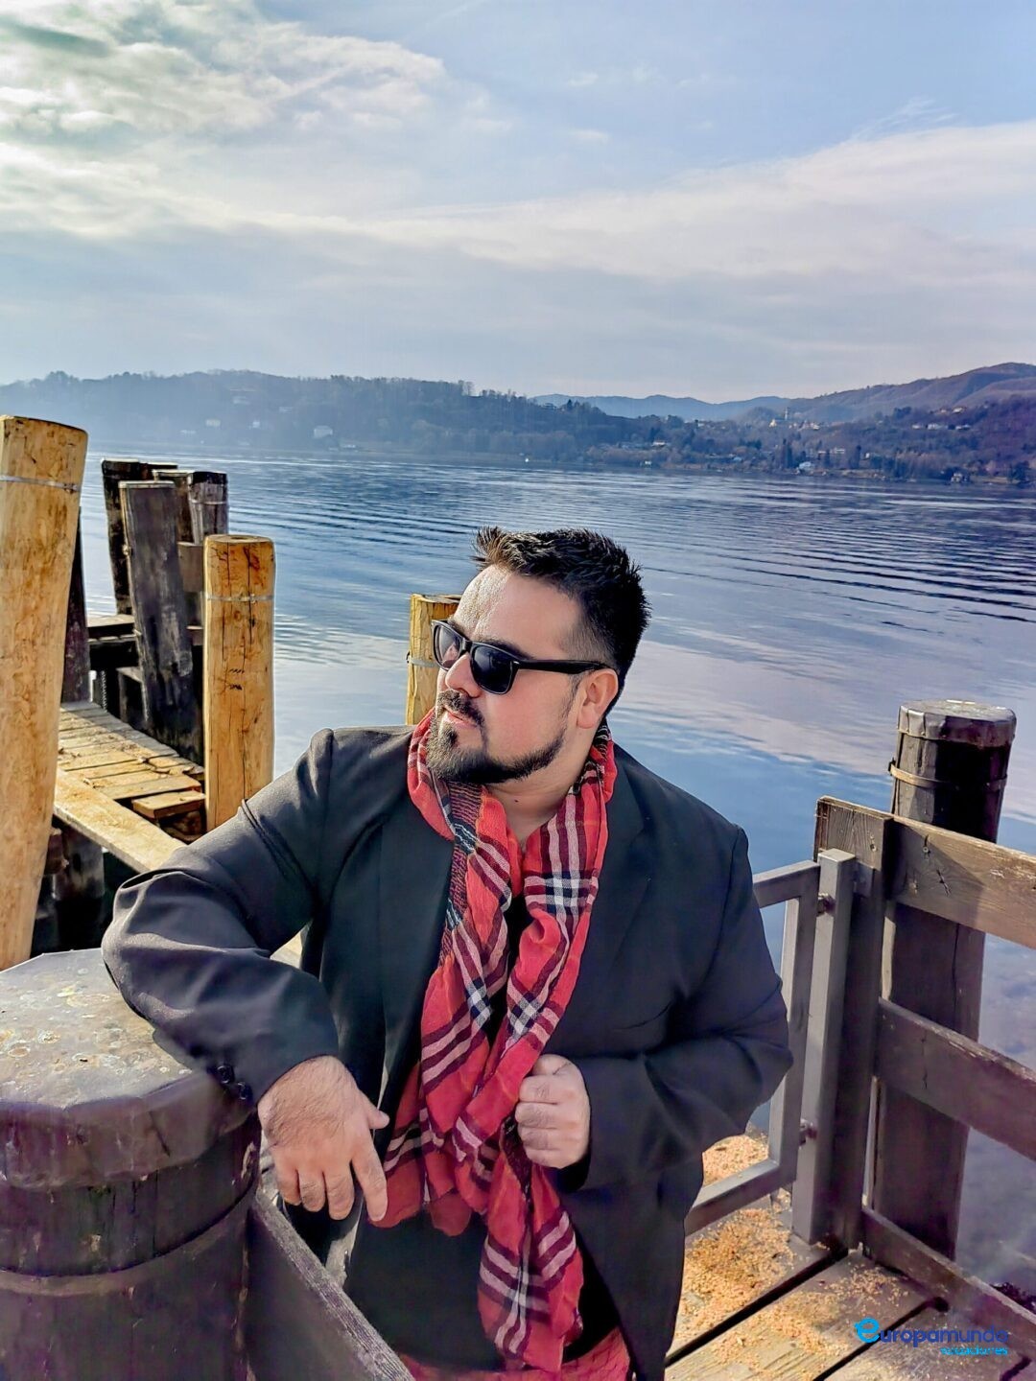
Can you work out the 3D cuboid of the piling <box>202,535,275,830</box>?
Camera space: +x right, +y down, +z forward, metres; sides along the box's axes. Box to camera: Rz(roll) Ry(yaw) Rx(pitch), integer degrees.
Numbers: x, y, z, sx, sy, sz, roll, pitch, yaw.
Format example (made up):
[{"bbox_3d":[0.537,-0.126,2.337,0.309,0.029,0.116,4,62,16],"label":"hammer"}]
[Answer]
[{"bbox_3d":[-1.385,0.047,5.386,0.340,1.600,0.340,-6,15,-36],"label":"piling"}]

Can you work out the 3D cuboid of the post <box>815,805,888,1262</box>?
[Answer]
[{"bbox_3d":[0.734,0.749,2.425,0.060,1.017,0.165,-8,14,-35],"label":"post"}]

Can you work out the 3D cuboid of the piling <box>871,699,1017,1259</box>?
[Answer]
[{"bbox_3d":[0.953,0.737,2.494,0.255,1.420,0.255,-8,14,-35],"label":"piling"}]

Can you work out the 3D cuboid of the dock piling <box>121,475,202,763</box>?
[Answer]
[{"bbox_3d":[-2.149,-0.370,6.496,0.290,1.722,0.190,-10,16,-35],"label":"dock piling"}]

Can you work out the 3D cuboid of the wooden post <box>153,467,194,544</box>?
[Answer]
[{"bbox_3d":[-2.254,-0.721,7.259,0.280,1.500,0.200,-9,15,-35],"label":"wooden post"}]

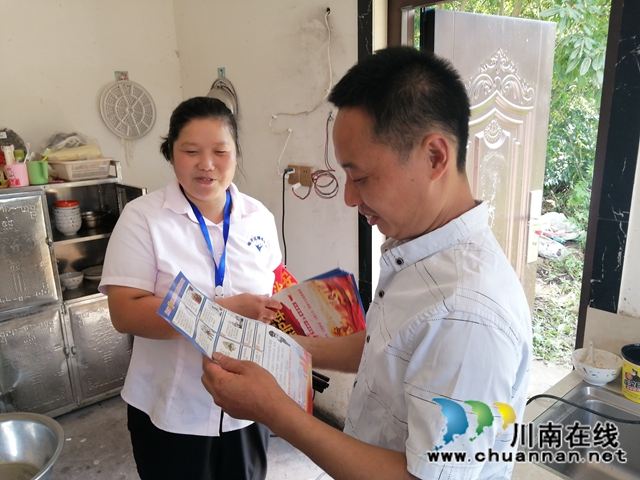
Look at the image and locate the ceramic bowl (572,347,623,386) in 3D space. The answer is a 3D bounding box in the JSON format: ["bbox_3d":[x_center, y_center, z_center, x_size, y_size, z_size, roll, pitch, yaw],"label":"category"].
[{"bbox_3d":[0.748,0.351,1.357,0.124,0.065,0.124,-1,14,0],"label":"ceramic bowl"}]

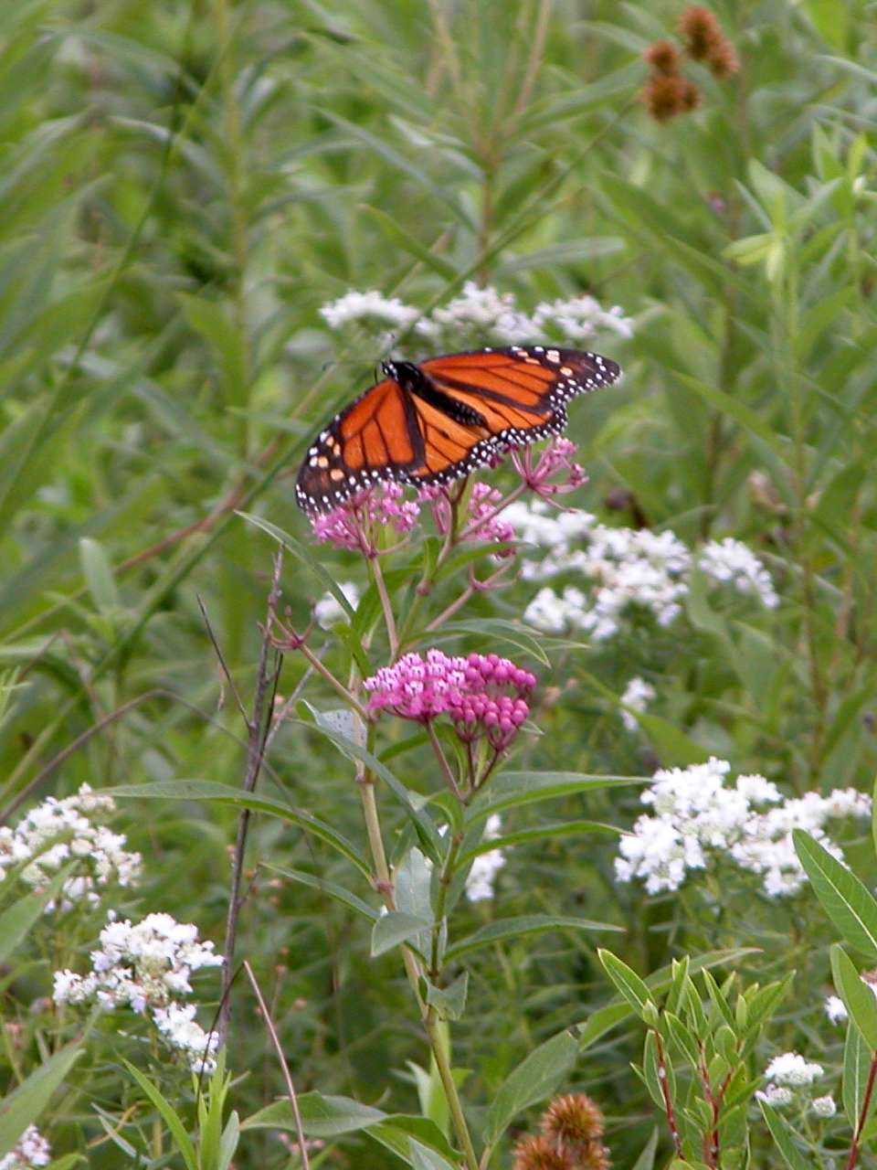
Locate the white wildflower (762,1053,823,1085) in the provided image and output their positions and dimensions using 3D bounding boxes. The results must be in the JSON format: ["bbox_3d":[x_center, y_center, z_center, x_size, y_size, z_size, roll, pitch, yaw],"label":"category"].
[{"bbox_3d":[0.090,0.123,2.400,0.015,0.009,0.013,0,15,0],"label":"white wildflower"}]

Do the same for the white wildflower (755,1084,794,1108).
[{"bbox_3d":[0.085,0.130,2.400,0.010,0.006,0.009,0,15,0],"label":"white wildflower"}]

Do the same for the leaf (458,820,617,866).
[{"bbox_3d":[0.024,0.064,2.340,0.042,0.009,0.011,-11,32,12],"label":"leaf"}]

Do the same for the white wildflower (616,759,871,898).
[{"bbox_3d":[0.080,0.064,2.480,0.066,0.030,0.046,0,14,0],"label":"white wildflower"}]

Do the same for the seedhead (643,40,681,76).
[{"bbox_3d":[0.074,-0.176,3.150,0.012,0.012,0.012,0,14,0],"label":"seedhead"}]

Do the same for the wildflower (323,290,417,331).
[{"bbox_3d":[-0.020,-0.079,2.720,0.028,0.011,0.024,0,15,0],"label":"wildflower"}]

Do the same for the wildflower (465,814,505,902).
[{"bbox_3d":[0.012,0.072,2.500,0.012,0.021,0.014,0,15,0],"label":"wildflower"}]

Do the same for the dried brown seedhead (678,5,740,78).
[{"bbox_3d":[0.090,-0.181,3.150,0.021,0.022,0.017,0,14,0],"label":"dried brown seedhead"}]

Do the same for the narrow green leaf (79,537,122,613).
[{"bbox_3d":[-0.098,-0.003,2.750,0.009,0.025,0.005,-21,14,6],"label":"narrow green leaf"}]

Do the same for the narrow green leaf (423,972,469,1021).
[{"bbox_3d":[0.002,0.101,2.330,0.011,0.010,0.015,-6,32,-8],"label":"narrow green leaf"}]

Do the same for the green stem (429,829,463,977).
[{"bbox_3d":[0.002,0.079,2.340,0.003,0.038,0.003,9,14,-2],"label":"green stem"}]

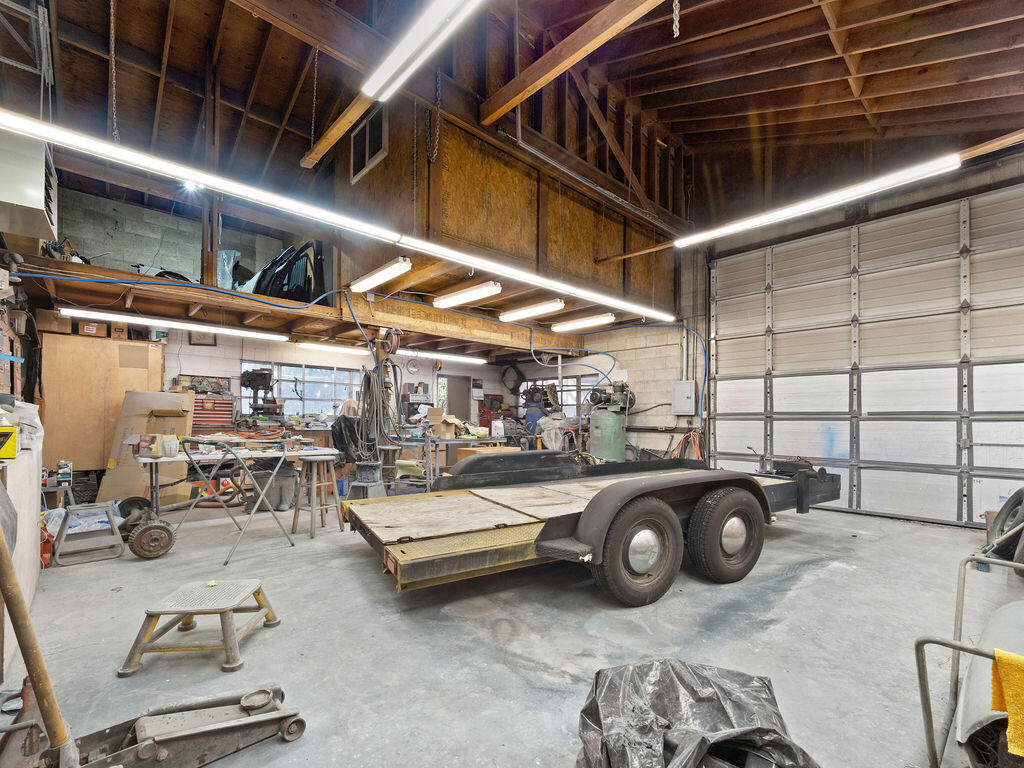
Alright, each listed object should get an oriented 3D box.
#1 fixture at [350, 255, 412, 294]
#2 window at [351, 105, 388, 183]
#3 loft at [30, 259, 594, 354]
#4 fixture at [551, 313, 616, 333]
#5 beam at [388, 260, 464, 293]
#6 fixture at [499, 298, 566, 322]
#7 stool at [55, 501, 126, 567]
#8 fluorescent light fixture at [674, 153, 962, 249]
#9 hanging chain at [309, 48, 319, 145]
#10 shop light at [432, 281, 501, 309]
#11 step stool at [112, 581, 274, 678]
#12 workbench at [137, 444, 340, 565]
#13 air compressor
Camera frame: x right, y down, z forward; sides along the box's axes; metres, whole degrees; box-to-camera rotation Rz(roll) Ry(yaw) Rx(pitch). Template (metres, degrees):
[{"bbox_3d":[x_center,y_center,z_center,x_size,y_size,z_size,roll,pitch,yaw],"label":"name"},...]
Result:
[{"bbox_3d":[-1.655,-1.335,5.155,1.256,0.090,0.150,-4,-6,43],"label":"fixture"},{"bbox_3d":[-1.680,-2.810,4.850,0.880,0.590,0.080,-2,-3,44],"label":"window"},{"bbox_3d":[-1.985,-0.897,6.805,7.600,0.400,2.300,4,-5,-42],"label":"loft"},{"bbox_3d":[1.200,-1.031,7.000,1.250,0.110,0.180,-2,-3,44],"label":"fixture"},{"bbox_3d":[-1.150,-1.435,5.410,1.457,0.160,0.080,-3,-6,42],"label":"beam"},{"bbox_3d":[0.292,-1.093,6.200,1.250,0.110,0.180,-2,-3,44],"label":"fixture"},{"bbox_3d":[-3.710,1.275,3.620,0.400,0.450,0.430,-2,-3,43],"label":"stool"},{"bbox_3d":[2.925,-1.808,4.330,2.426,0.100,0.130,-5,-7,44],"label":"fluorescent light fixture"},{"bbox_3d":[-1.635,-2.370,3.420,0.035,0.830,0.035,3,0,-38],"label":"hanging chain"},{"bbox_3d":[-0.656,-1.263,5.850,1.276,0.090,0.150,-3,-6,41],"label":"shop light"},{"bbox_3d":[-1.640,1.285,2.235,0.540,0.275,0.490,1,-2,-5],"label":"step stool"},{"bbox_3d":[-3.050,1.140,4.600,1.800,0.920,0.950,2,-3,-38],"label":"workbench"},{"bbox_3d":[1.670,0.860,7.100,0.720,1.820,0.620,-2,-3,44],"label":"air compressor"}]

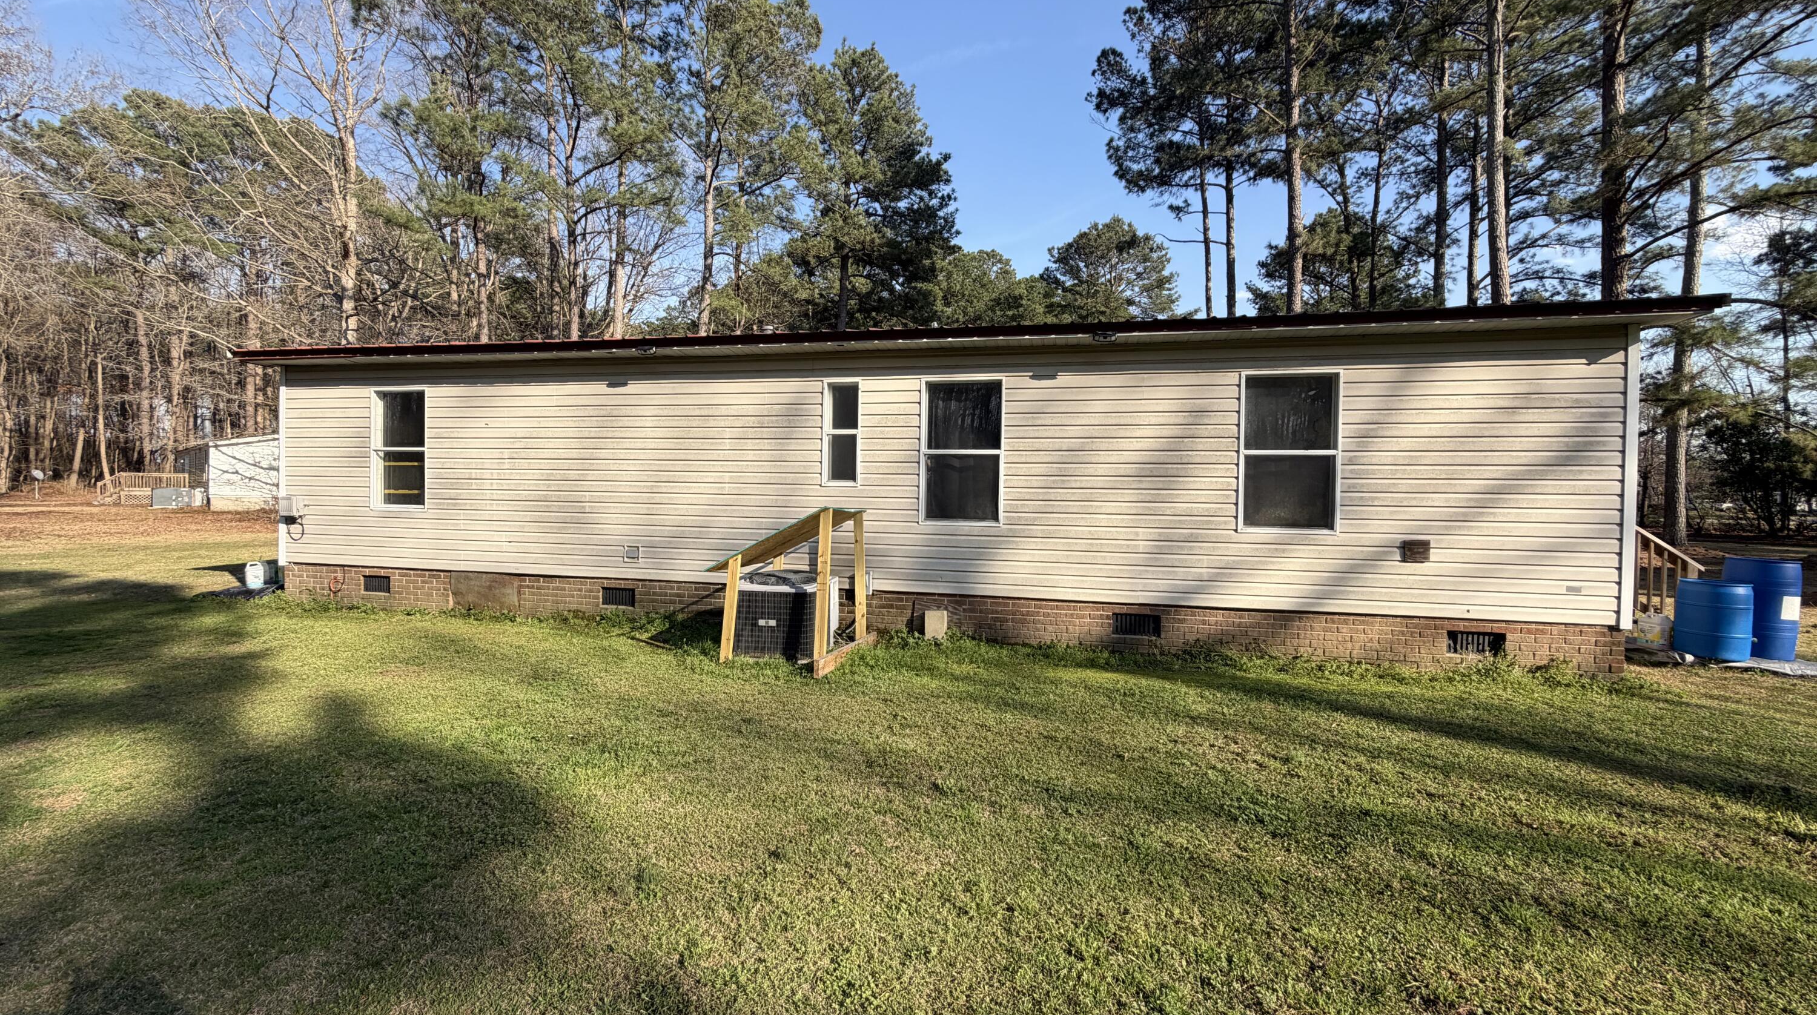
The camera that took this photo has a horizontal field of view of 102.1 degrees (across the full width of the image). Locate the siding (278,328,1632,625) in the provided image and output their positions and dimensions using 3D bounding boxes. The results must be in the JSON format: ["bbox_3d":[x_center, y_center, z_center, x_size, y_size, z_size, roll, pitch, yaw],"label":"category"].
[{"bbox_3d":[-0.966,-0.359,7.337,13.650,2.330,0.150,1,1,14],"label":"siding"}]

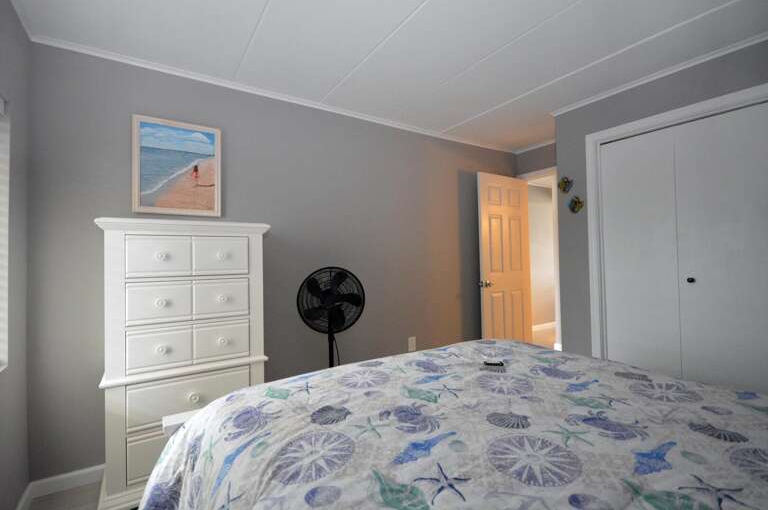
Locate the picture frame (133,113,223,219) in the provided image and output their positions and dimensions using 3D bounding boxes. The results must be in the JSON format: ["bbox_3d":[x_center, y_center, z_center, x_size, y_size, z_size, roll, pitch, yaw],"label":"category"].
[{"bbox_3d":[-1.260,-0.527,2.233,0.473,0.569,0.027,0,-1,-33],"label":"picture frame"}]

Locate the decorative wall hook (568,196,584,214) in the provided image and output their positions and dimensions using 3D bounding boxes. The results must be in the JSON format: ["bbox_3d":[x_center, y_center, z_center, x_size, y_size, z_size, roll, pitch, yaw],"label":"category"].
[{"bbox_3d":[1.498,-0.390,2.820,0.035,0.125,0.108,0,-1,-33],"label":"decorative wall hook"}]

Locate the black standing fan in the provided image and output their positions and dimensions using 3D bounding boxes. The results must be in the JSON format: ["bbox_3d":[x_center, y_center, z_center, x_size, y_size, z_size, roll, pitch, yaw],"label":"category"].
[{"bbox_3d":[-0.348,0.657,2.429,0.440,1.143,0.400,-1,-1,-8],"label":"black standing fan"}]

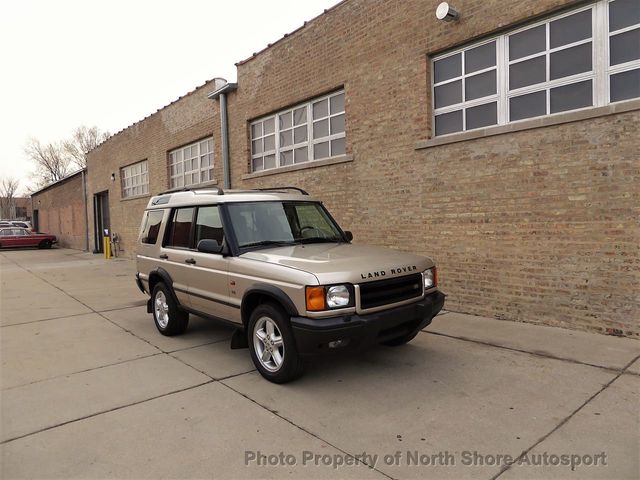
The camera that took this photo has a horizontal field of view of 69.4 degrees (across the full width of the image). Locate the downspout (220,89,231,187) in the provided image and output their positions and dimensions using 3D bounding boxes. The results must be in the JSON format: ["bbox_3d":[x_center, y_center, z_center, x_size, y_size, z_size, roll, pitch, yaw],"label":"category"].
[{"bbox_3d":[-2.484,-1.452,12.390,0.150,4.950,0.150,-4,3,-39],"label":"downspout"}]

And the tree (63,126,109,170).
[{"bbox_3d":[-27.442,-6.738,55.270,6.000,13.790,6.000,-3,2,-26],"label":"tree"}]

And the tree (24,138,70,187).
[{"bbox_3d":[-35.026,-6.487,60.262,6.000,13.400,6.000,-3,3,-30],"label":"tree"}]

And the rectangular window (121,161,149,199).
[{"bbox_3d":[-7.503,-2.402,18.860,0.160,1.300,3.530,-4,3,-39],"label":"rectangular window"}]

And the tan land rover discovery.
[{"bbox_3d":[-0.801,0.272,5.845,1.960,1.920,4.580,-4,3,-40],"label":"tan land rover discovery"}]

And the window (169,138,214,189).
[{"bbox_3d":[-4.054,-2.327,14.576,0.160,1.330,3.500,-4,3,-39],"label":"window"}]

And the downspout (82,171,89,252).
[{"bbox_3d":[-12.782,-1.517,25.193,0.150,4.500,0.150,-4,3,-39],"label":"downspout"}]

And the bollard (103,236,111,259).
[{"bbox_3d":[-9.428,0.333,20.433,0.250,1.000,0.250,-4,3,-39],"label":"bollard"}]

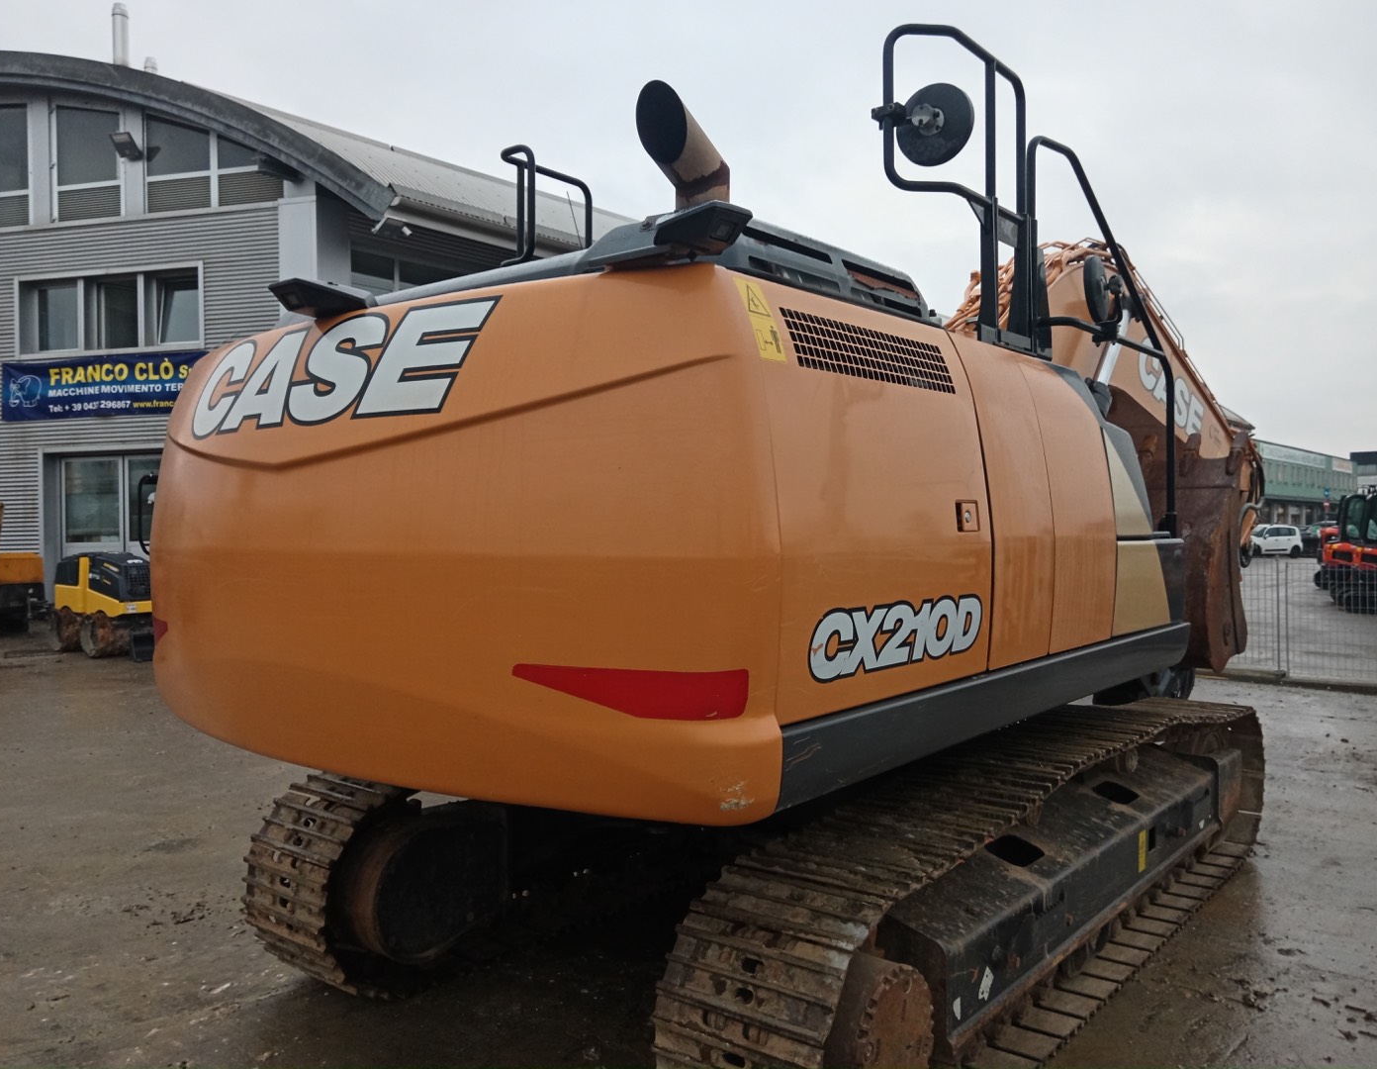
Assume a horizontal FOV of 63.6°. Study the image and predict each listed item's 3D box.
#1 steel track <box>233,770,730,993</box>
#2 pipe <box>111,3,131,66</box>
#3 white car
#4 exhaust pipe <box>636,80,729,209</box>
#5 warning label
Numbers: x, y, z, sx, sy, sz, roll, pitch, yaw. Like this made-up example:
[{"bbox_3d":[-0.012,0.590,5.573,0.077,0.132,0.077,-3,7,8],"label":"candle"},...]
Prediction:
[{"bbox_3d":[-0.043,1.274,5.671,0.500,0.860,4.450,0,1,39],"label":"steel track"},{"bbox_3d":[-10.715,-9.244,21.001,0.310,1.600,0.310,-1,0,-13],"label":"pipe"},{"bbox_3d":[27.900,0.340,54.100,4.080,1.630,1.740,-1,0,-22],"label":"white car"},{"bbox_3d":[-0.002,-0.916,2.755,0.137,0.340,0.255,0,1,39],"label":"exhaust pipe"},{"bbox_3d":[0.158,-0.473,2.457,0.010,0.190,0.095,-26,-15,36],"label":"warning label"}]

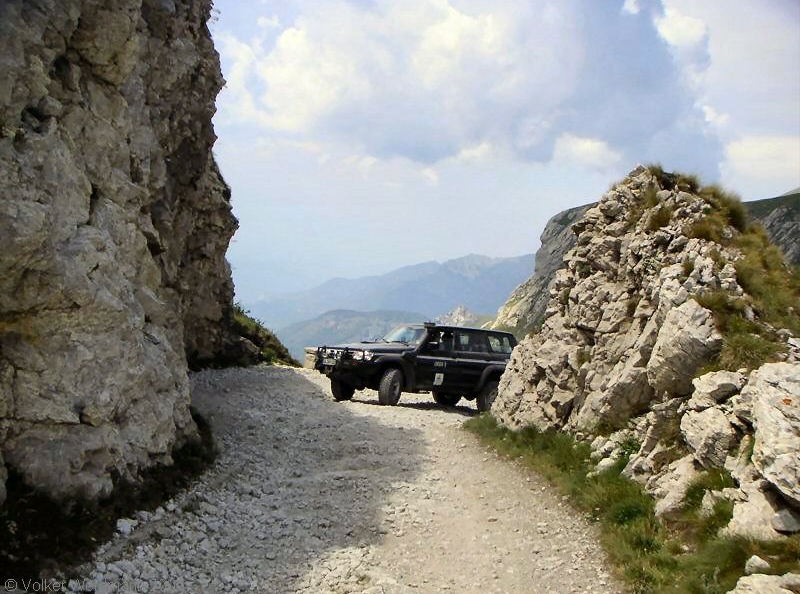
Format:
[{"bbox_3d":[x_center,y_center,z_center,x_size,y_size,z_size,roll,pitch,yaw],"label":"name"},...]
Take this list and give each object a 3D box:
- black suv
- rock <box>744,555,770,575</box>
[{"bbox_3d":[0.610,1.511,19.876,4.950,1.900,1.920,8,-7,-38],"label":"black suv"},{"bbox_3d":[2.140,1.610,5.250,0.150,0.110,0.120,1,-1,0],"label":"rock"}]

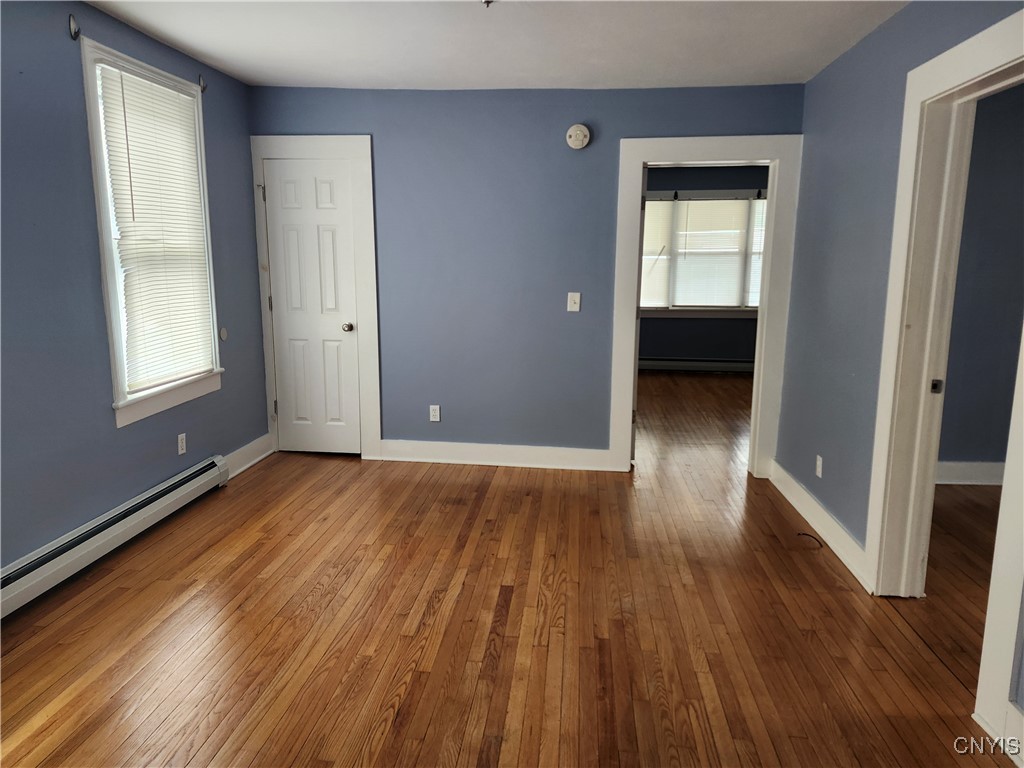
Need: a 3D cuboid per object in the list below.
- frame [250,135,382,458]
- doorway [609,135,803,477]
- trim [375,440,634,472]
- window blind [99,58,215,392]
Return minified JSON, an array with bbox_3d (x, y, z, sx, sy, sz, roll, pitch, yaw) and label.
[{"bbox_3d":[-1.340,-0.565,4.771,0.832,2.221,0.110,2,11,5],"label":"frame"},{"bbox_3d":[1.248,-0.474,4.538,1.119,2.207,0.140,2,11,5],"label":"doorway"},{"bbox_3d":[-0.110,0.501,4.795,1.808,0.154,0.025,2,11,5],"label":"trim"},{"bbox_3d":[-1.873,-0.786,3.674,0.045,1.550,0.800,2,11,5],"label":"window blind"}]

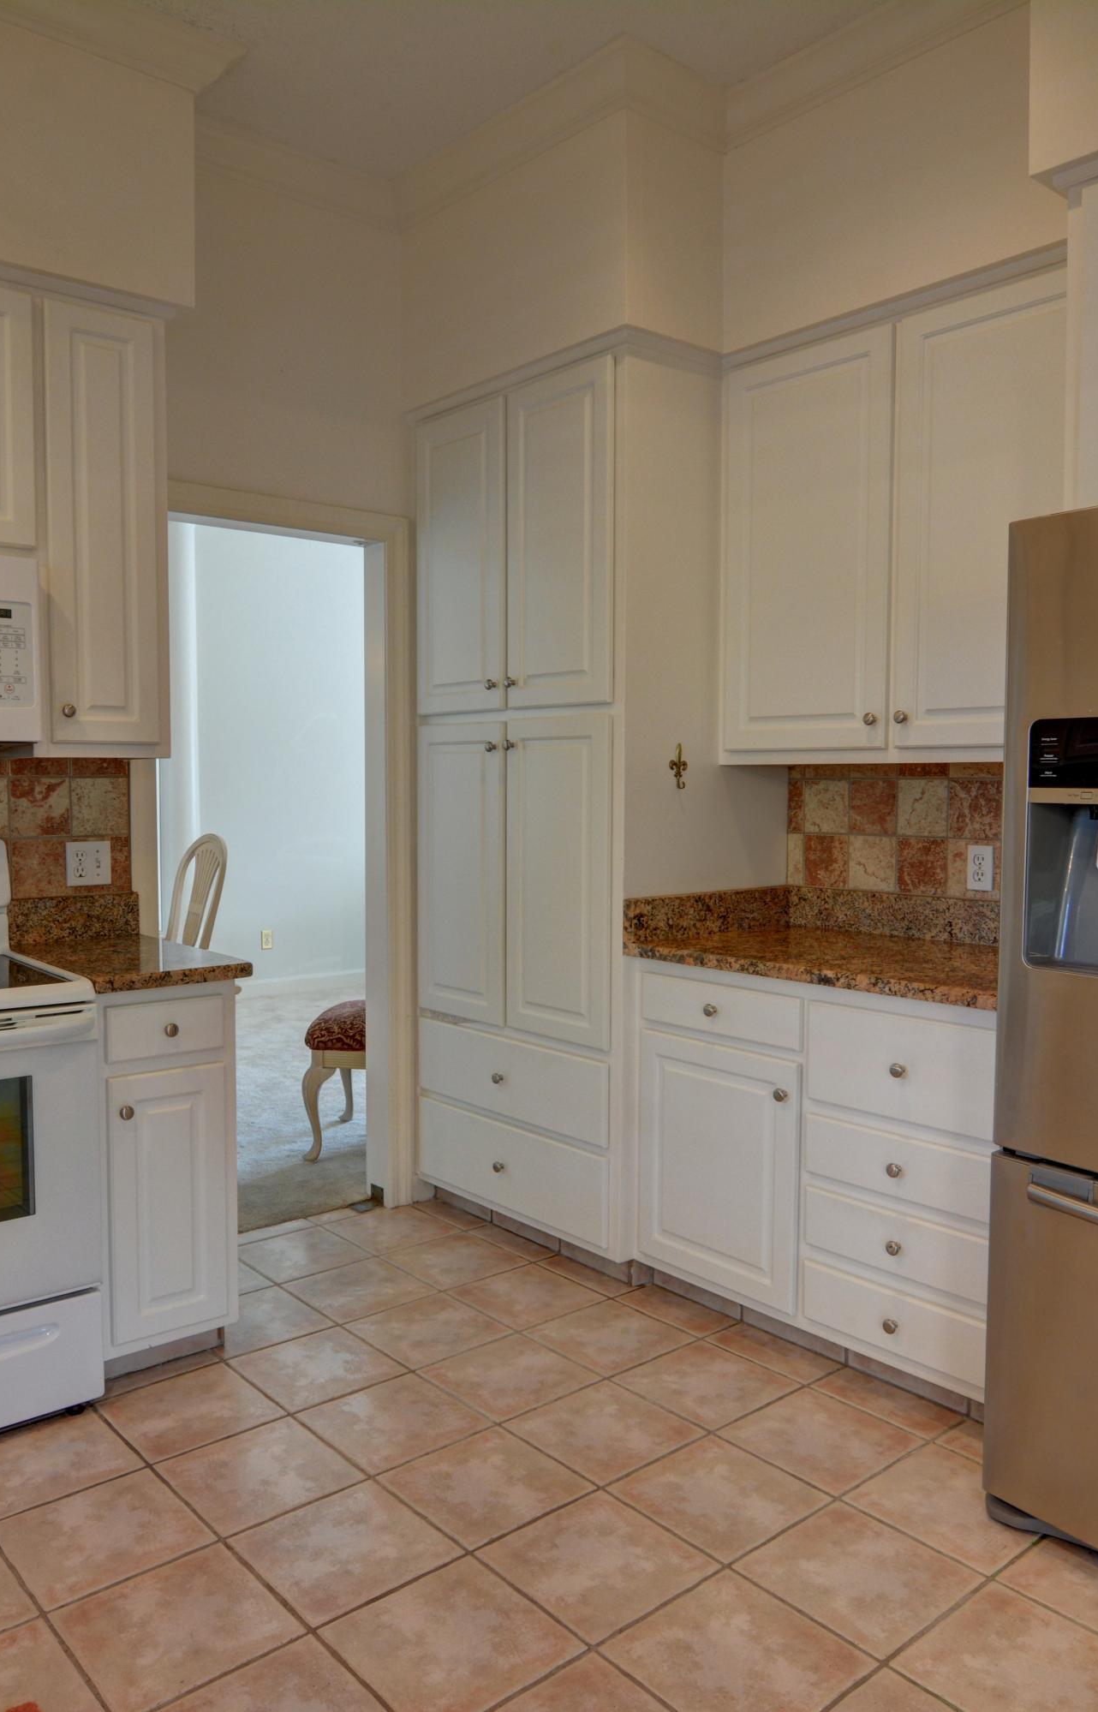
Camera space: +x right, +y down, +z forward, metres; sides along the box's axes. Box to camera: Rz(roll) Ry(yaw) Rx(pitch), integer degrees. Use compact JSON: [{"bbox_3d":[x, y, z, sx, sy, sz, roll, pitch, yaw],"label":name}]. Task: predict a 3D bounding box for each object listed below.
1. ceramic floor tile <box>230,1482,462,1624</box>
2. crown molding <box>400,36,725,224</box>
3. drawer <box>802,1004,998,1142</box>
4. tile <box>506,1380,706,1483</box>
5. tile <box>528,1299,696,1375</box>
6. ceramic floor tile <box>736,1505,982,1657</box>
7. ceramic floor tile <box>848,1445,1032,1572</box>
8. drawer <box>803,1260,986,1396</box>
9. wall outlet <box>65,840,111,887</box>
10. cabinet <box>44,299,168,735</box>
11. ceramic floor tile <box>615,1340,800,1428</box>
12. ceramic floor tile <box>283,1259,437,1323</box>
[{"bbox_3d":[-0.366,1.245,2.051,0.300,0.012,0.300,-3,5,-40],"label":"ceramic floor tile"},{"bbox_3d":[-0.023,-1.952,3.246,0.383,0.131,1.048,-3,4,-43],"label":"crown molding"},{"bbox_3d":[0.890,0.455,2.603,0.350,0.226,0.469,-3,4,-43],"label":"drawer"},{"bbox_3d":[0.119,1.222,2.423,0.305,0.012,0.305,-3,4,-41],"label":"tile"},{"bbox_3d":[0.149,1.193,2.831,0.300,0.012,0.300,-3,5,-40],"label":"tile"},{"bbox_3d":[0.536,1.244,1.974,0.302,0.010,0.302,-3,5,-41],"label":"ceramic floor tile"},{"bbox_3d":[0.773,1.230,2.157,0.302,0.010,0.302,-3,4,-41],"label":"ceramic floor tile"},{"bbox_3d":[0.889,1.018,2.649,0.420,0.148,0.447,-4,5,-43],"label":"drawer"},{"bbox_3d":[-1.225,0.021,3.040,0.115,0.114,0.010,-3,4,-41],"label":"wall outlet"},{"bbox_3d":[-1.186,-0.794,2.929,0.291,1.075,0.325,-3,5,-41],"label":"cabinet"},{"bbox_3d":[0.360,1.211,2.612,0.305,0.012,0.305,-3,4,-41],"label":"ceramic floor tile"},{"bbox_3d":[-0.509,1.173,3.079,0.302,0.010,0.302,-3,5,-41],"label":"ceramic floor tile"}]

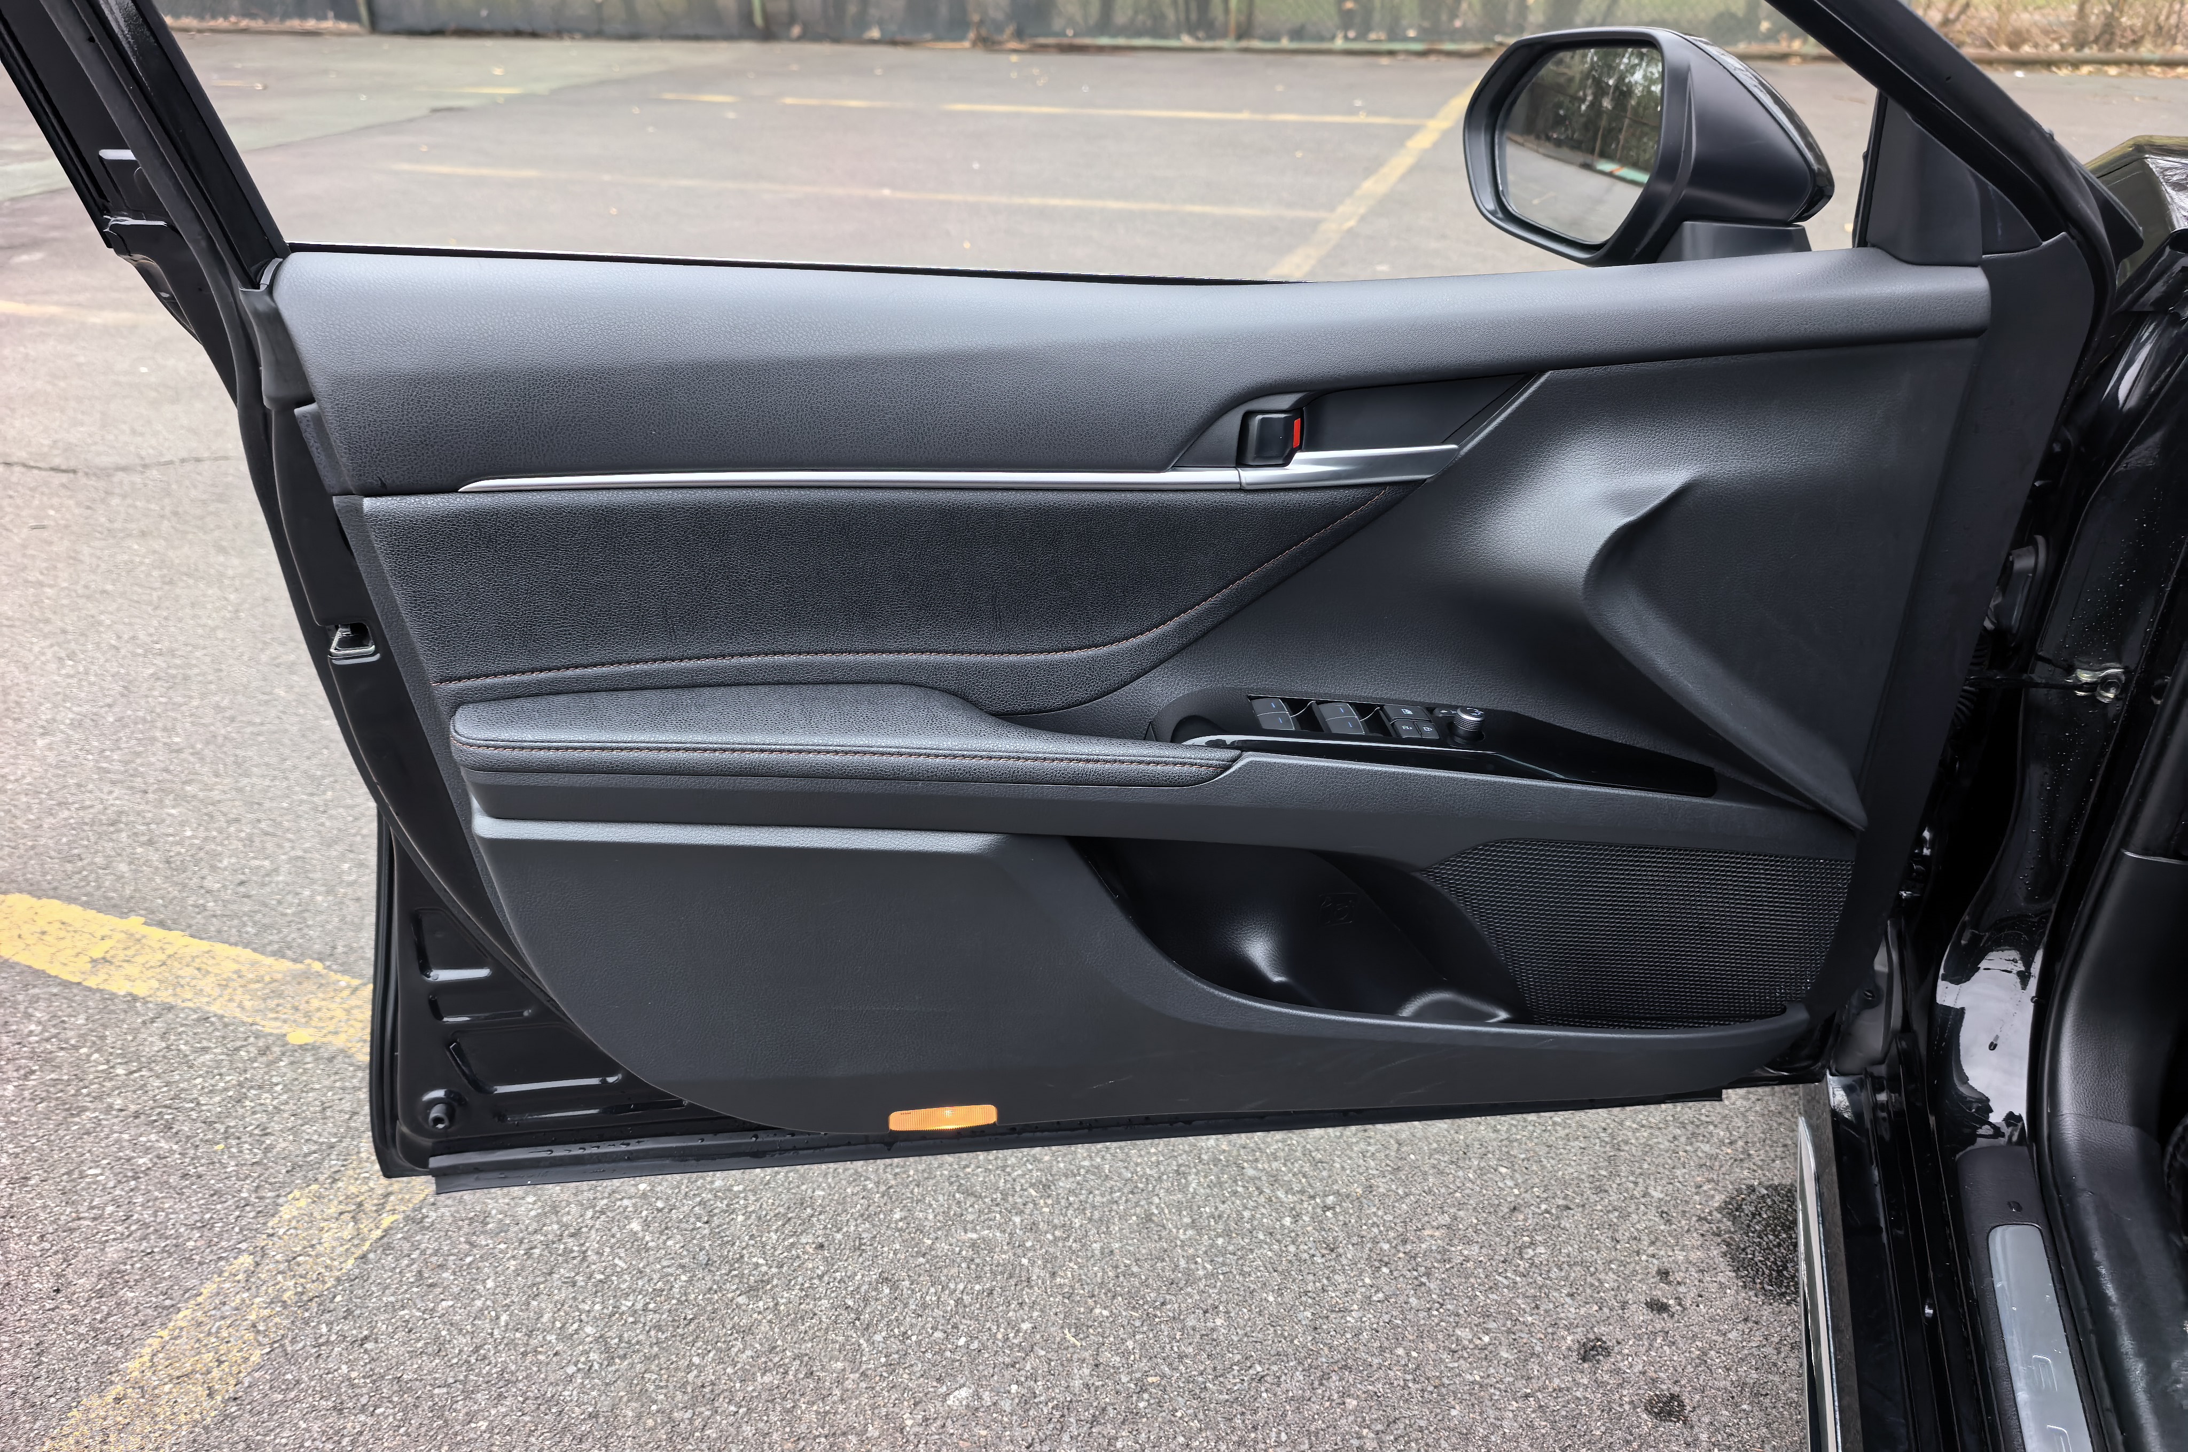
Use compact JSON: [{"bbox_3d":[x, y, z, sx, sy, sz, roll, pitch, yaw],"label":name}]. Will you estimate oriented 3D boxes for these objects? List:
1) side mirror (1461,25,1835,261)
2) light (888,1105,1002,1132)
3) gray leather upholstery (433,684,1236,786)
[{"bbox_3d":[0.351,-0.357,0.948,0.130,0.148,0.205,-12,32,-18],"label":"side mirror"},{"bbox_3d":[-0.112,0.292,1.129,0.080,0.018,0.008,-3,30,-4],"label":"light"},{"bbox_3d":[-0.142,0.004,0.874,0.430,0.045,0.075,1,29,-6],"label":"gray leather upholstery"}]

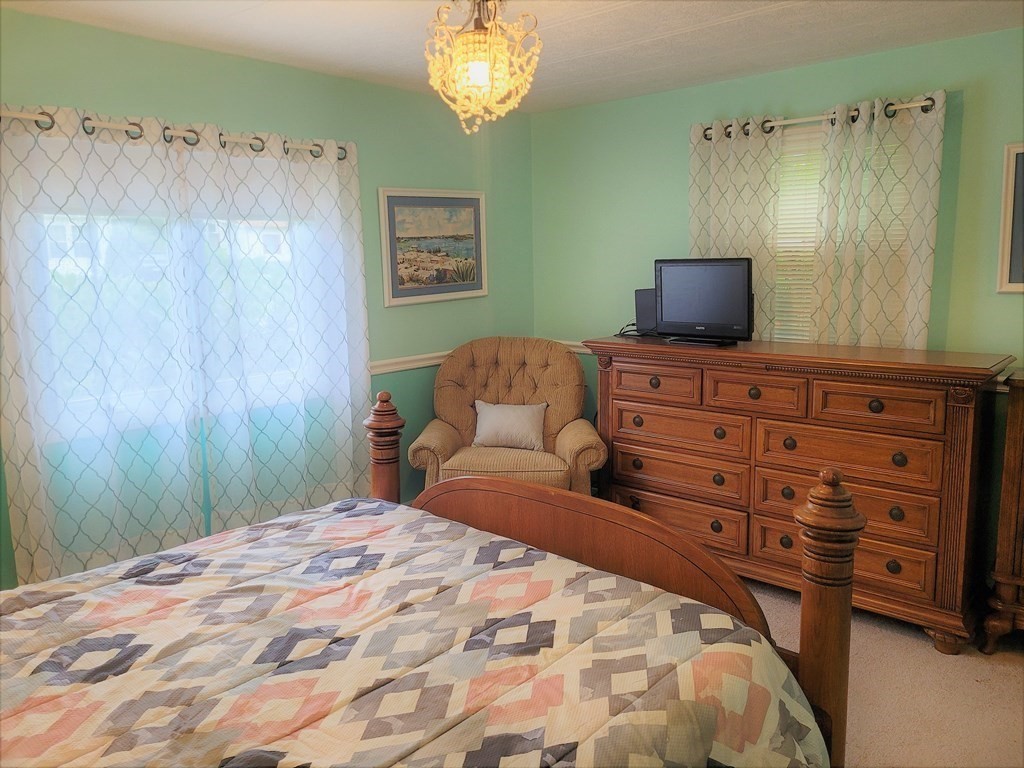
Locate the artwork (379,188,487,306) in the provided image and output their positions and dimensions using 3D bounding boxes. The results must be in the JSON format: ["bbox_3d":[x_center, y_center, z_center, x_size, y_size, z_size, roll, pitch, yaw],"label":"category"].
[{"bbox_3d":[-0.354,-0.677,3.787,0.030,0.535,0.705,7,12,41],"label":"artwork"}]

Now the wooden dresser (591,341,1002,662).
[{"bbox_3d":[1.121,0.368,3.370,1.700,1.055,0.445,7,12,41],"label":"wooden dresser"}]

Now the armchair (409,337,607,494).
[{"bbox_3d":[-0.018,0.315,3.801,0.890,1.070,0.860,-1,9,0],"label":"armchair"}]

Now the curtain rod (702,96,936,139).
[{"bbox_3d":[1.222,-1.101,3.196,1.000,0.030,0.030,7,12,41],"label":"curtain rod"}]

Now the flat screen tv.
[{"bbox_3d":[0.868,-0.377,3.521,0.170,0.381,0.505,-10,12,-41],"label":"flat screen tv"}]

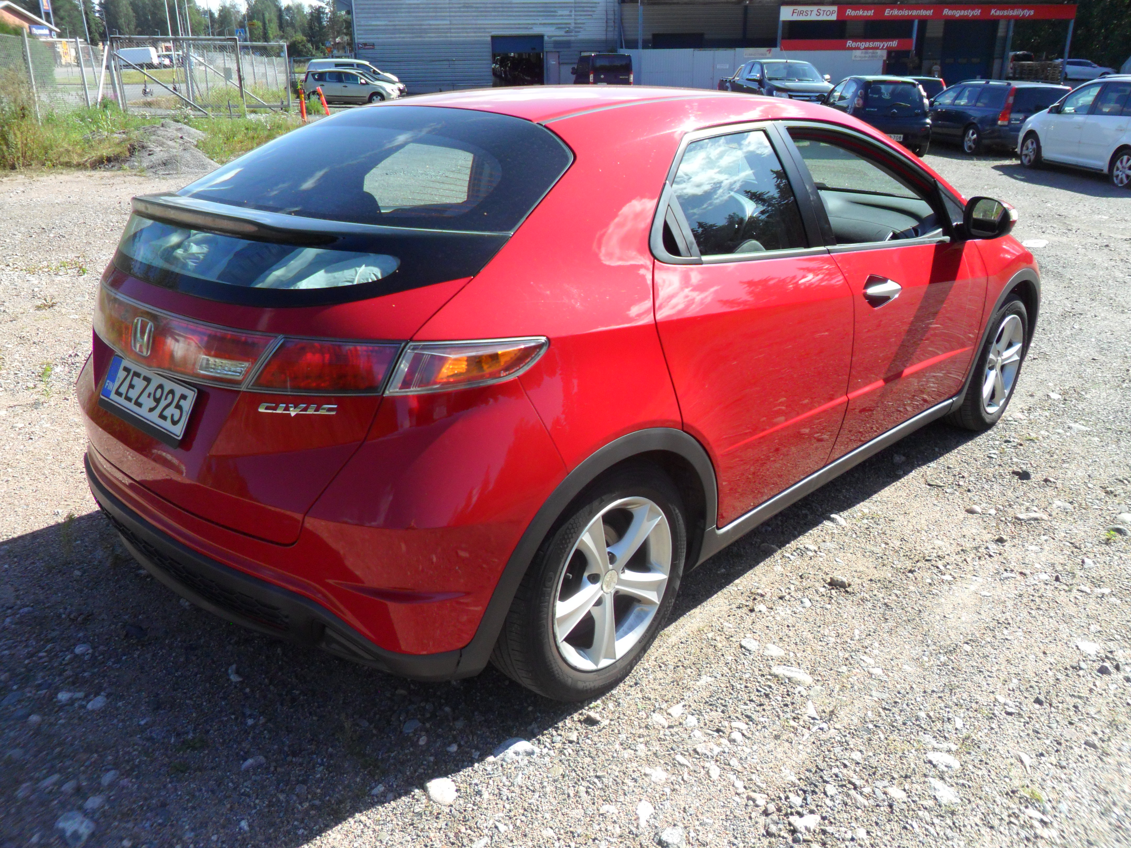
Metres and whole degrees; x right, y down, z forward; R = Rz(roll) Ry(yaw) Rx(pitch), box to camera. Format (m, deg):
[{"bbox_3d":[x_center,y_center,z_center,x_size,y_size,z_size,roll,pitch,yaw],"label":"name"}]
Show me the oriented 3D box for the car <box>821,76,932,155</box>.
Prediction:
[{"bbox_3d":[6.270,-6.480,18.500,1.630,1.465,3.450,-1,20,-2],"label":"car"}]

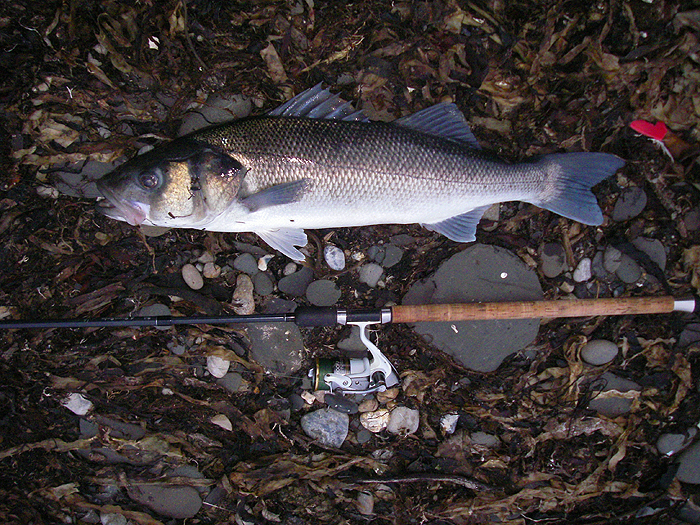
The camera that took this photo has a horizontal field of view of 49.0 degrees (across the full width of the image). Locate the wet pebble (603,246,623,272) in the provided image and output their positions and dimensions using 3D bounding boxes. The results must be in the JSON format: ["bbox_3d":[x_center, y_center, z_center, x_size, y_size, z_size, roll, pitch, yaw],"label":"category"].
[{"bbox_3d":[0.343,-0.004,1.003,0.024,0.016,0.036,-6,78,-1],"label":"wet pebble"}]

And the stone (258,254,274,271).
[{"bbox_3d":[-0.115,0.001,1.055,0.017,0.011,0.028,38,81,7],"label":"stone"}]

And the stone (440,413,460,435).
[{"bbox_3d":[0.127,0.205,0.988,0.022,0.014,0.029,17,79,3],"label":"stone"}]

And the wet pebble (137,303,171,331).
[{"bbox_3d":[-0.264,0.074,1.043,0.045,0.019,0.038,0,78,0],"label":"wet pebble"}]

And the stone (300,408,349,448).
[{"bbox_3d":[-0.032,0.218,1.009,0.063,0.033,0.050,19,79,4],"label":"stone"}]

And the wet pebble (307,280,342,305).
[{"bbox_3d":[-0.035,0.042,1.050,0.048,0.020,0.036,3,78,1],"label":"wet pebble"}]

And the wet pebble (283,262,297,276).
[{"bbox_3d":[-0.082,0.010,1.053,0.021,0.011,0.014,-44,81,-8],"label":"wet pebble"}]

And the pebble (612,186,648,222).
[{"bbox_3d":[0.381,-0.078,1.046,0.033,0.015,0.059,42,82,8],"label":"pebble"}]

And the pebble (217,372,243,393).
[{"bbox_3d":[-0.155,0.154,0.999,0.029,0.013,0.025,25,80,5],"label":"pebble"}]

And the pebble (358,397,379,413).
[{"bbox_3d":[0.024,0.185,0.992,0.026,0.011,0.015,-8,79,-2],"label":"pebble"}]

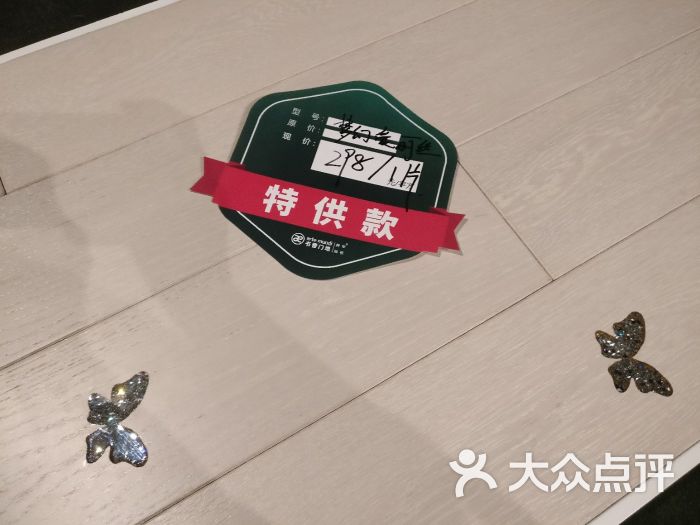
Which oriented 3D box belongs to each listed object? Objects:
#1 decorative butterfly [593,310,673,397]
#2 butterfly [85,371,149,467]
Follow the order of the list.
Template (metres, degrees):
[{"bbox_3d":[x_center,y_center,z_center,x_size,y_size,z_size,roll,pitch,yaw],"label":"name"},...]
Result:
[{"bbox_3d":[0.264,0.087,0.530,0.054,0.005,0.083,-7,65,-6],"label":"decorative butterfly"},{"bbox_3d":[-0.201,0.135,0.488,0.052,0.005,0.082,-6,65,-5],"label":"butterfly"}]

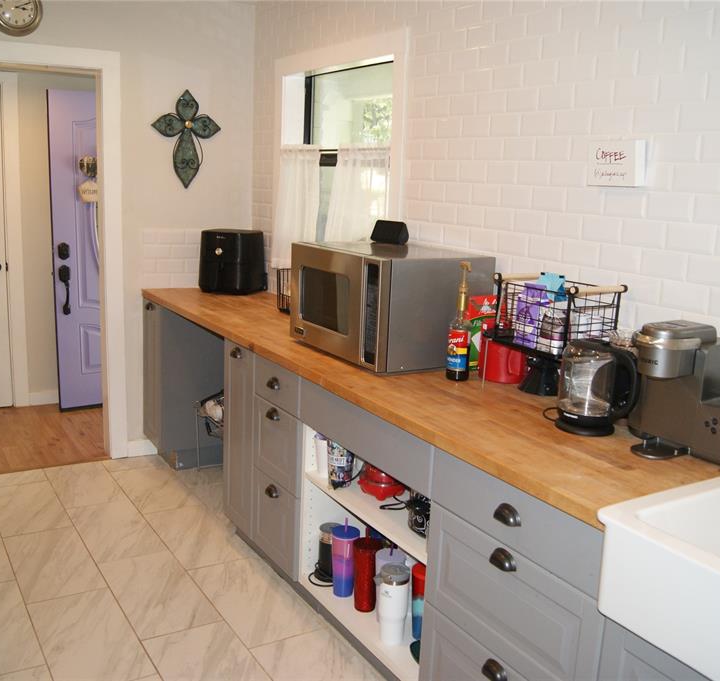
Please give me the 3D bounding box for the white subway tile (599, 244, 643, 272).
[{"bbox_3d":[0.763,-0.248,2.270,0.009,0.076,0.150,-5,14,-32],"label":"white subway tile"}]

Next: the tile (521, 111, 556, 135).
[{"bbox_3d":[0.584,-0.703,2.509,0.010,0.077,0.151,-6,15,-32],"label":"tile"}]

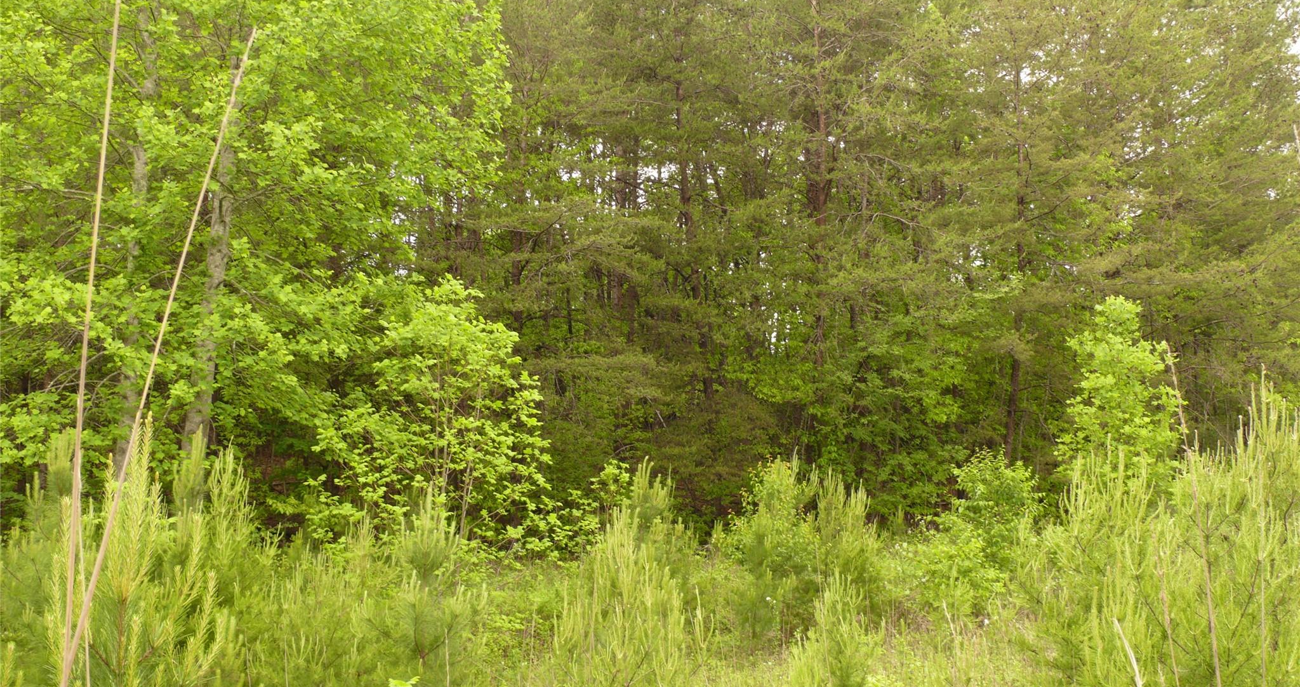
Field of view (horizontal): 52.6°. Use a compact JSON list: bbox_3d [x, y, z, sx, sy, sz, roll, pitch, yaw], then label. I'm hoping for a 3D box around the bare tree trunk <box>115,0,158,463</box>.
[{"bbox_3d":[-5.859,-1.200,15.000,0.430,5.400,0.360,0,-3,0],"label":"bare tree trunk"}]

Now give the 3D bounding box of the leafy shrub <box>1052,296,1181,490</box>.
[{"bbox_3d":[4.265,0.607,12.000,1.100,2.100,1.050,0,-3,0],"label":"leafy shrub"}]

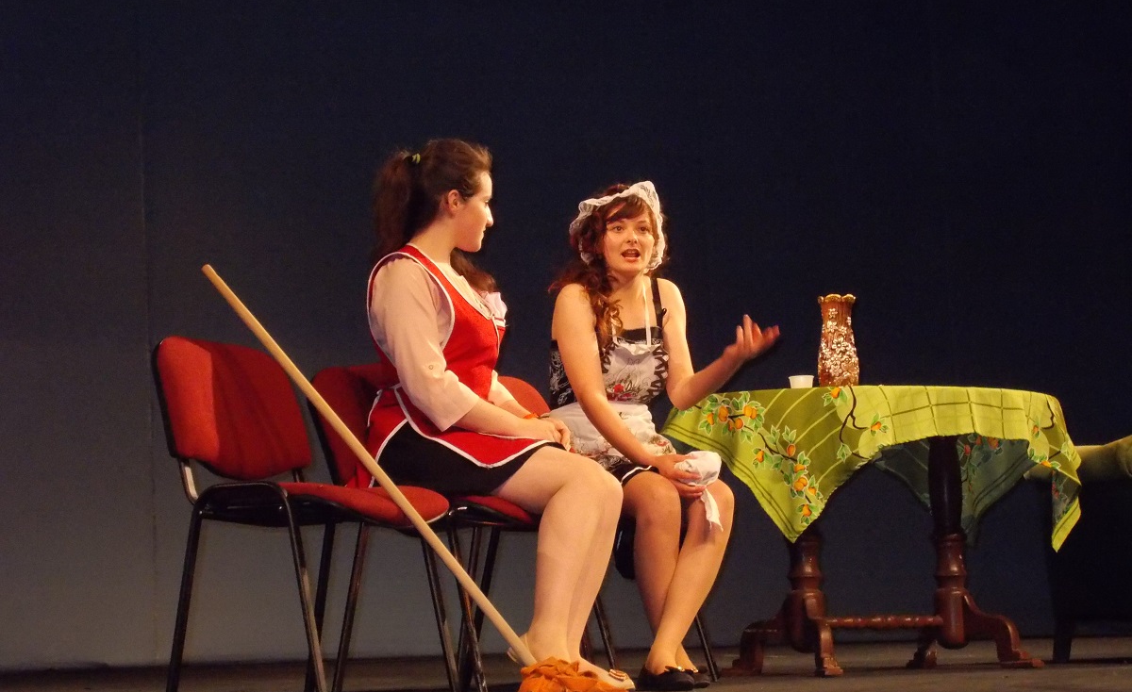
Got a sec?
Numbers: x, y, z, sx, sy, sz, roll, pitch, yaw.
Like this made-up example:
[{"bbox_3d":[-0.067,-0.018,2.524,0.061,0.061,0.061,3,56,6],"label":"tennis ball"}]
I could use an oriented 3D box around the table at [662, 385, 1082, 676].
[{"bbox_3d":[0.842,0.493,7.534,1.080,0.750,0.980,-1,-5,-9],"label":"table"}]

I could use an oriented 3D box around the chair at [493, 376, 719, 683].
[{"bbox_3d":[0.028,0.457,7.108,0.540,0.800,0.525,-6,-7,38],"label":"chair"}]

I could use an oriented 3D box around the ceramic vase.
[{"bbox_3d":[0.725,-0.015,7.529,0.112,0.260,0.112,-2,-5,0],"label":"ceramic vase"}]

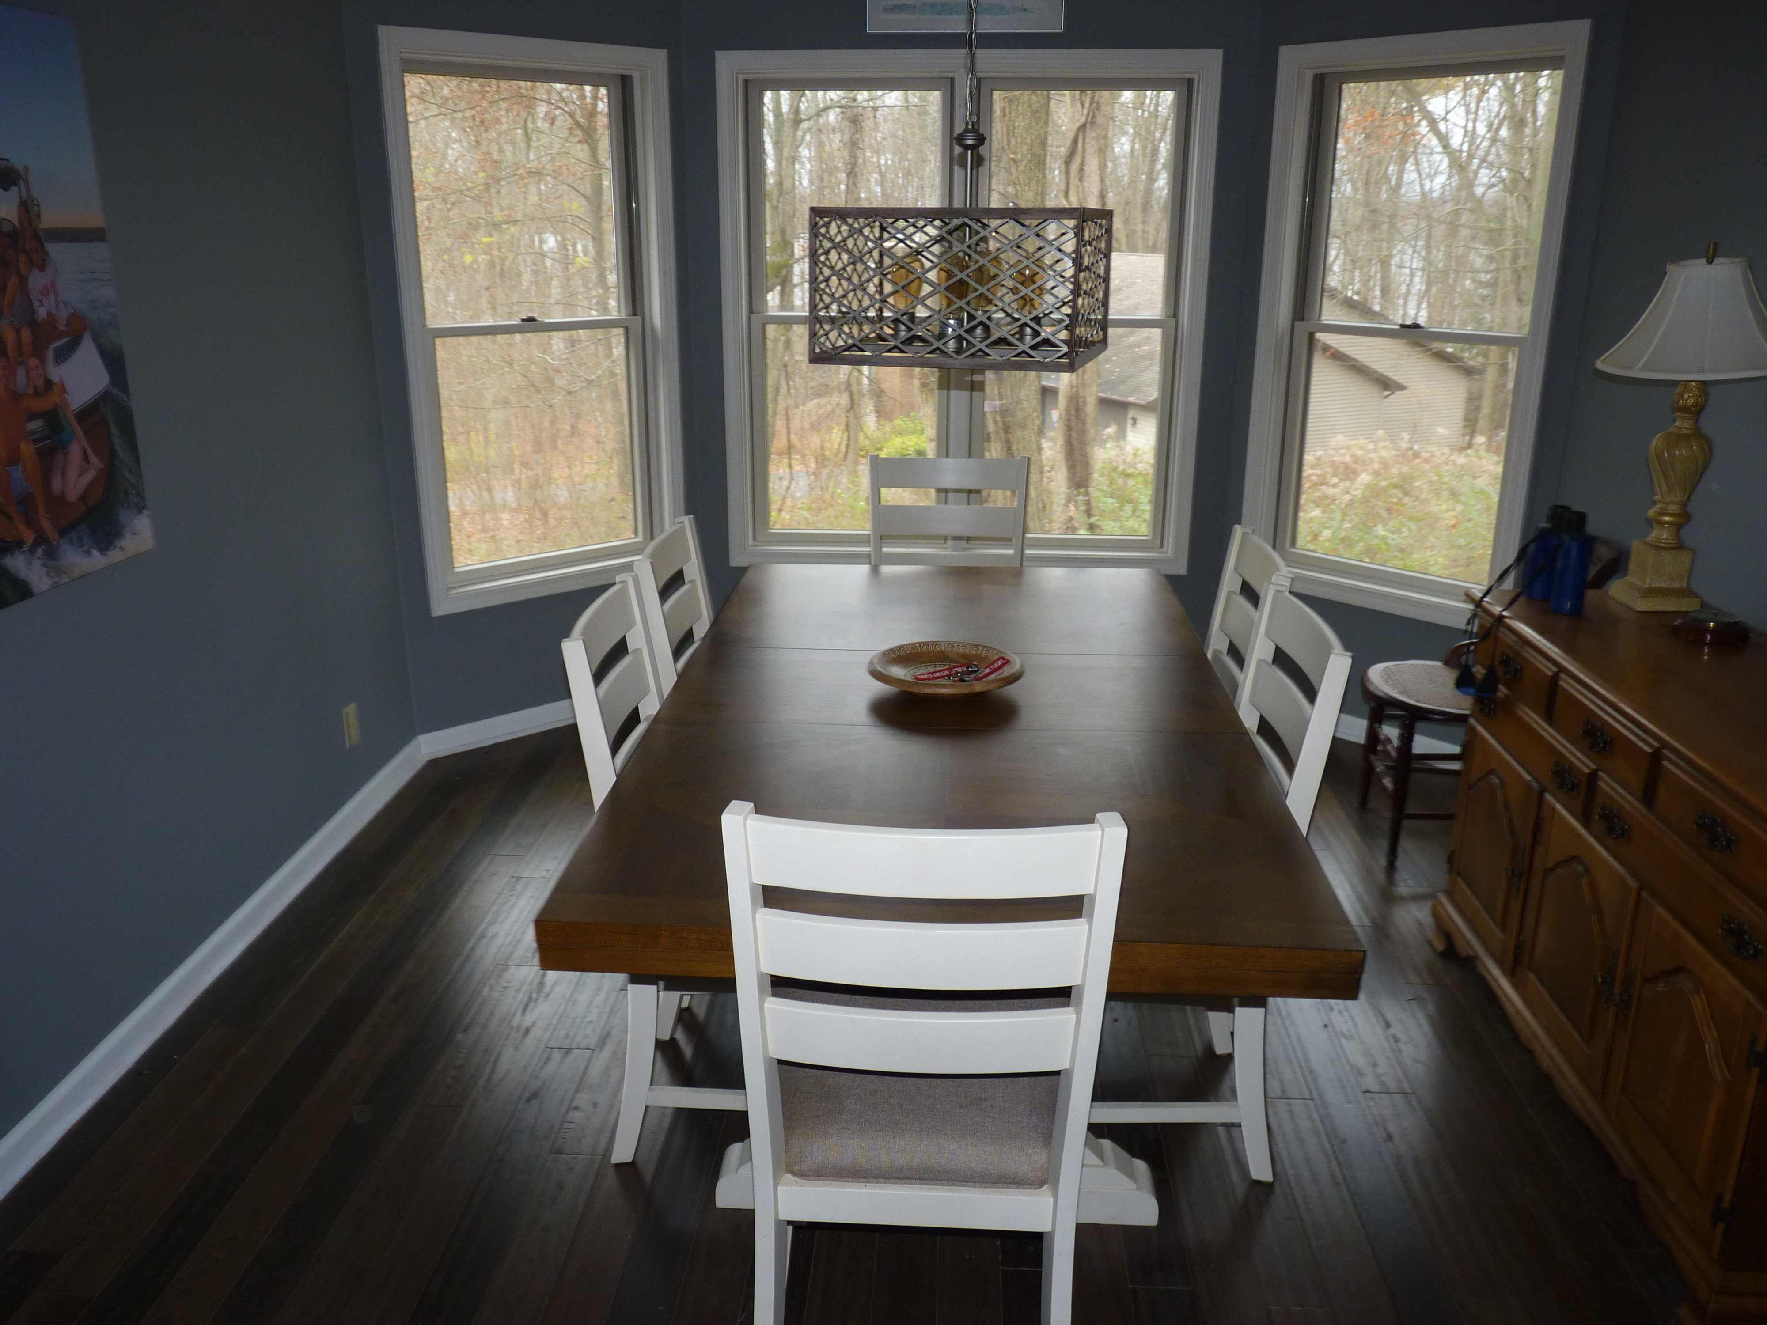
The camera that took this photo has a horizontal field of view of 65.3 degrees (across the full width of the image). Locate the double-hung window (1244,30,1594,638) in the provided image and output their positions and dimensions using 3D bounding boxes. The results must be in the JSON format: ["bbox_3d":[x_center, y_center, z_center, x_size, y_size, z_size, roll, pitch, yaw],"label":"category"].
[{"bbox_3d":[1.553,-0.984,4.171,0.090,1.665,0.930,-15,23,-38],"label":"double-hung window"}]

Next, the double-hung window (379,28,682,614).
[{"bbox_3d":[-1.053,-1.035,4.302,0.917,1.665,0.090,-15,23,-38],"label":"double-hung window"}]

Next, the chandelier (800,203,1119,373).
[{"bbox_3d":[0.144,-0.651,2.371,0.440,0.245,0.388,5,19,15],"label":"chandelier"}]

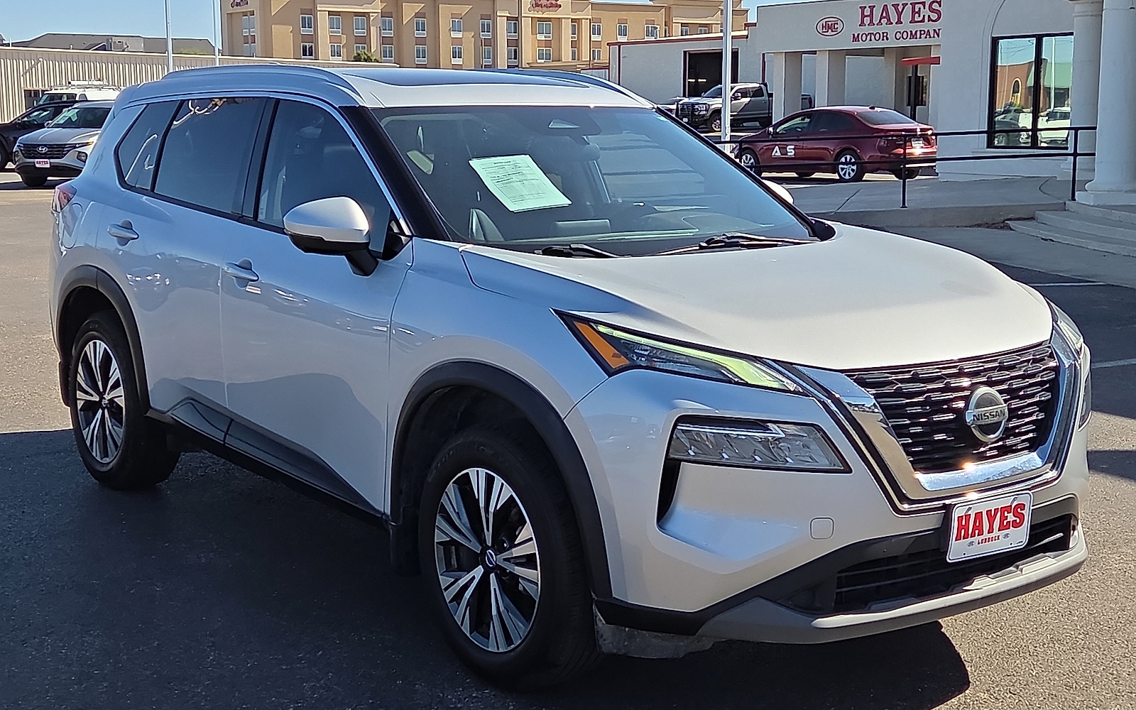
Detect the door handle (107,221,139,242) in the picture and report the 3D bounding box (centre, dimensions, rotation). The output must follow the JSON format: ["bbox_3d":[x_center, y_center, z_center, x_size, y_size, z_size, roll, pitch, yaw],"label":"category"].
[{"bbox_3d":[-1.669,-0.462,5.914,0.055,0.045,0.260,-6,11,-37],"label":"door handle"}]

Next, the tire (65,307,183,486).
[{"bbox_3d":[-1.774,0.171,6.324,0.240,0.735,0.735,-6,11,-37],"label":"tire"}]

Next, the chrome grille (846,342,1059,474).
[{"bbox_3d":[1.027,0.153,3.948,0.840,0.310,0.150,-6,11,-37],"label":"chrome grille"}]

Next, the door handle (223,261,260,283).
[{"bbox_3d":[-1.063,-0.266,5.139,0.055,0.045,0.250,-6,11,-37],"label":"door handle"}]

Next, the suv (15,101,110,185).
[{"bbox_3d":[-8.933,-4.113,30.867,1.870,1.660,4.600,3,9,16],"label":"suv"}]

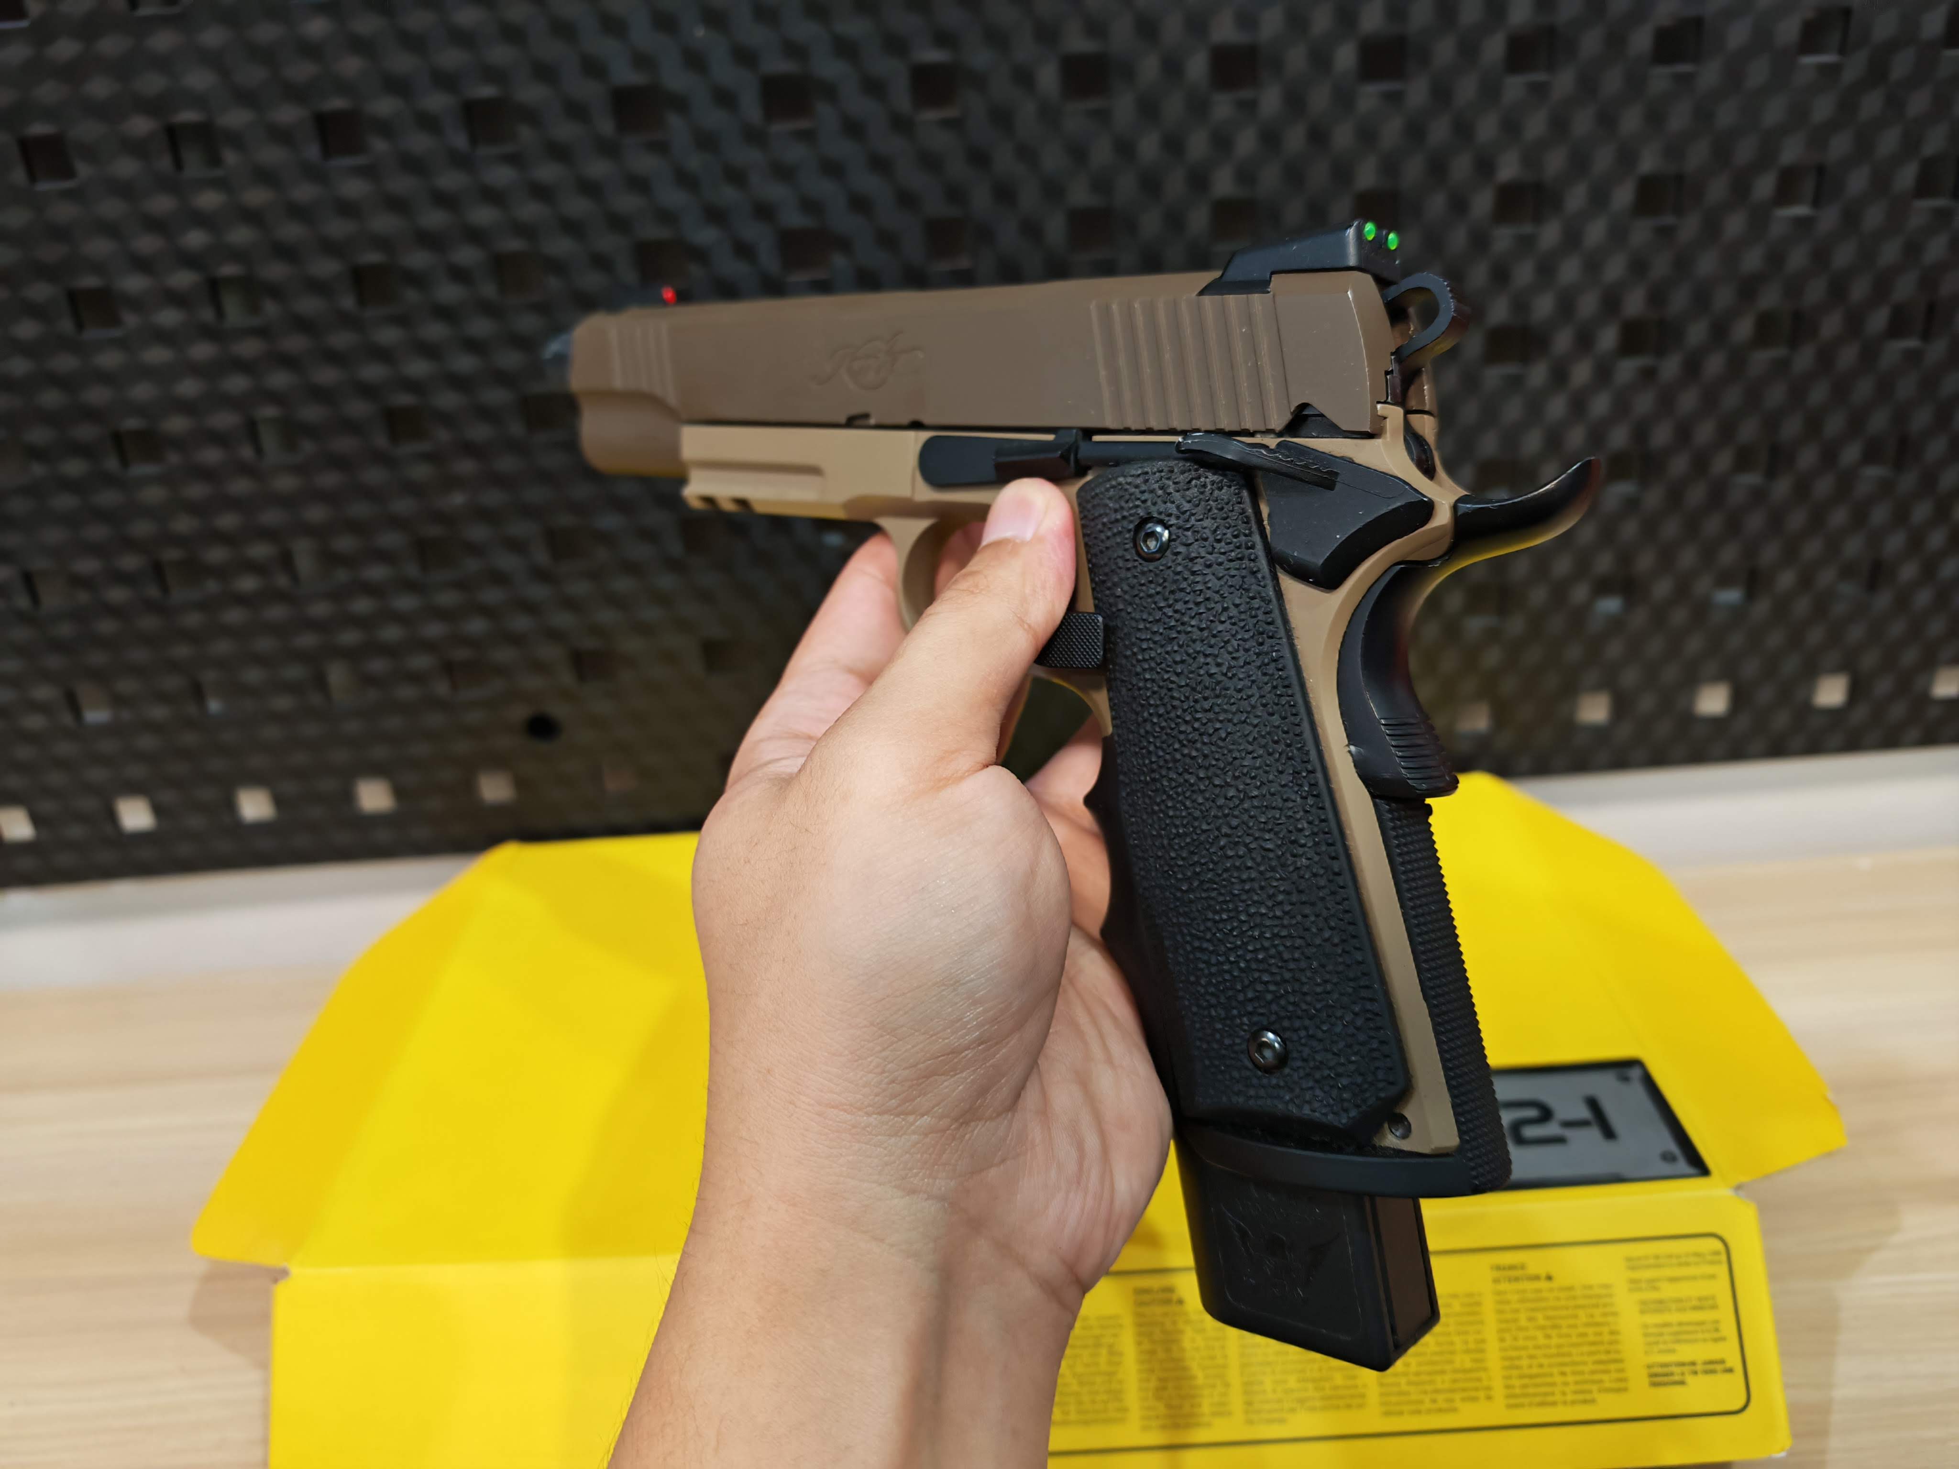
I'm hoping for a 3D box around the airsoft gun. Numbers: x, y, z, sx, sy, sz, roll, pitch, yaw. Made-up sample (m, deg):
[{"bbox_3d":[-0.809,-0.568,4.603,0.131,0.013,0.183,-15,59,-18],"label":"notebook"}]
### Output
[{"bbox_3d":[-0.003,0.000,0.259,0.217,0.172,0.035,11,15,38],"label":"airsoft gun"}]

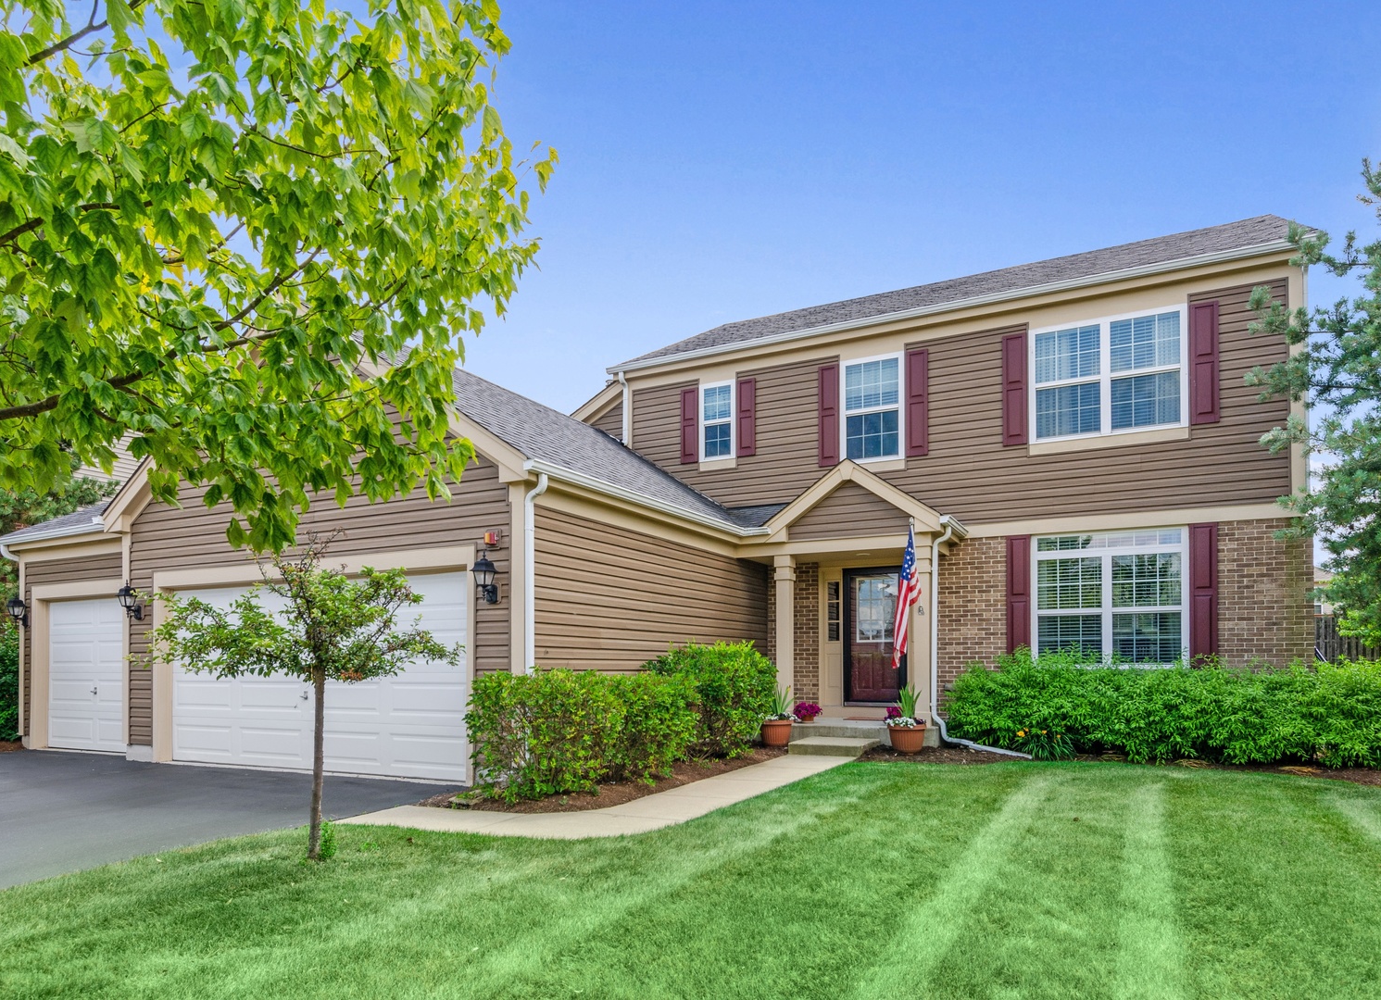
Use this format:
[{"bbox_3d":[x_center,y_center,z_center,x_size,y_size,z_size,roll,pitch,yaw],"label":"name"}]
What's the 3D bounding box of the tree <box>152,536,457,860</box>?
[{"bbox_3d":[-2.638,1.397,5.600,1.970,2.270,1.900,3,-6,-25],"label":"tree"}]

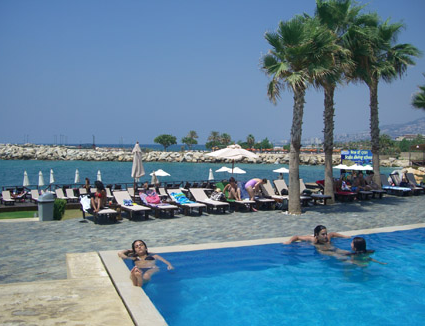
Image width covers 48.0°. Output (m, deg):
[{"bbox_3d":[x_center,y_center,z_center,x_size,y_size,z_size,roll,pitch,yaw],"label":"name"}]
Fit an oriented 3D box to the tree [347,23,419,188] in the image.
[{"bbox_3d":[7.895,-2.609,22.457,3.500,8.290,3.500,1,2,0],"label":"tree"}]

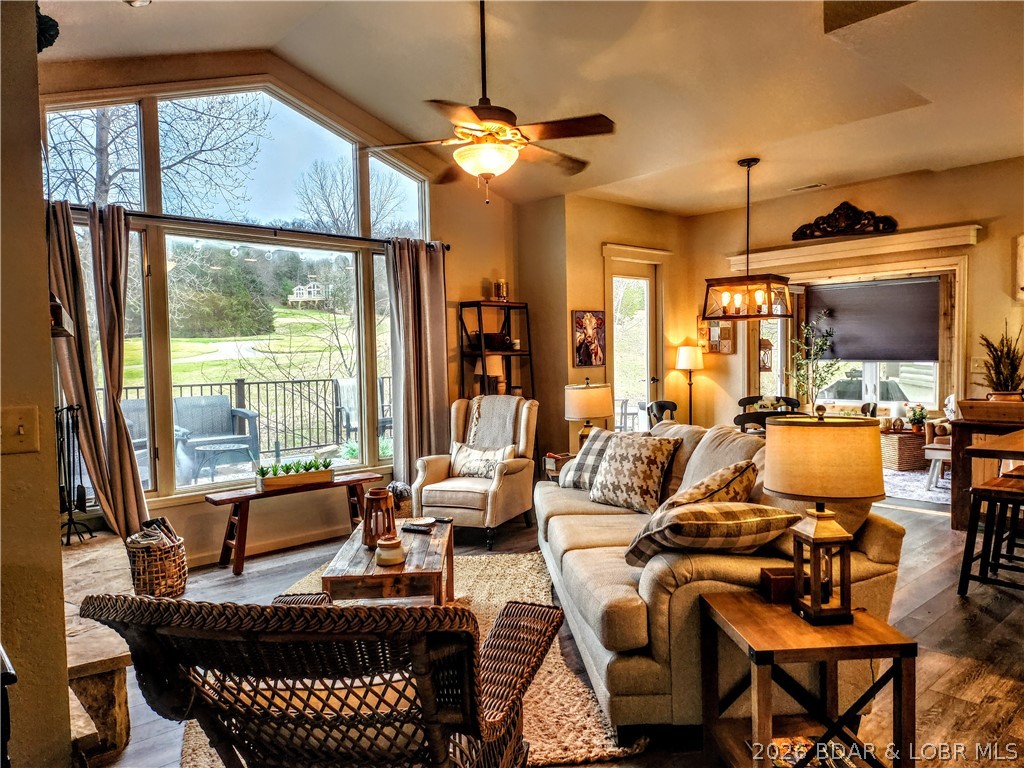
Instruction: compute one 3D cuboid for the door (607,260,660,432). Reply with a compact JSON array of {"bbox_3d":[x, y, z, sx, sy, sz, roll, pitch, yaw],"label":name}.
[{"bbox_3d":[1.125,-0.053,6.697,0.789,2.156,0.060,-3,4,-42],"label":"door"}]

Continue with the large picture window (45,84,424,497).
[{"bbox_3d":[-1.668,-0.679,4.904,2.632,2.720,0.120,-3,4,-42],"label":"large picture window"}]

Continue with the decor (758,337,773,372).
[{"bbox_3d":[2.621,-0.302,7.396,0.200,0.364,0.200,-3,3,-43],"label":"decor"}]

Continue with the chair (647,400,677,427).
[{"bbox_3d":[1.401,0.594,5.883,0.520,0.920,0.500,-2,3,-28],"label":"chair"}]

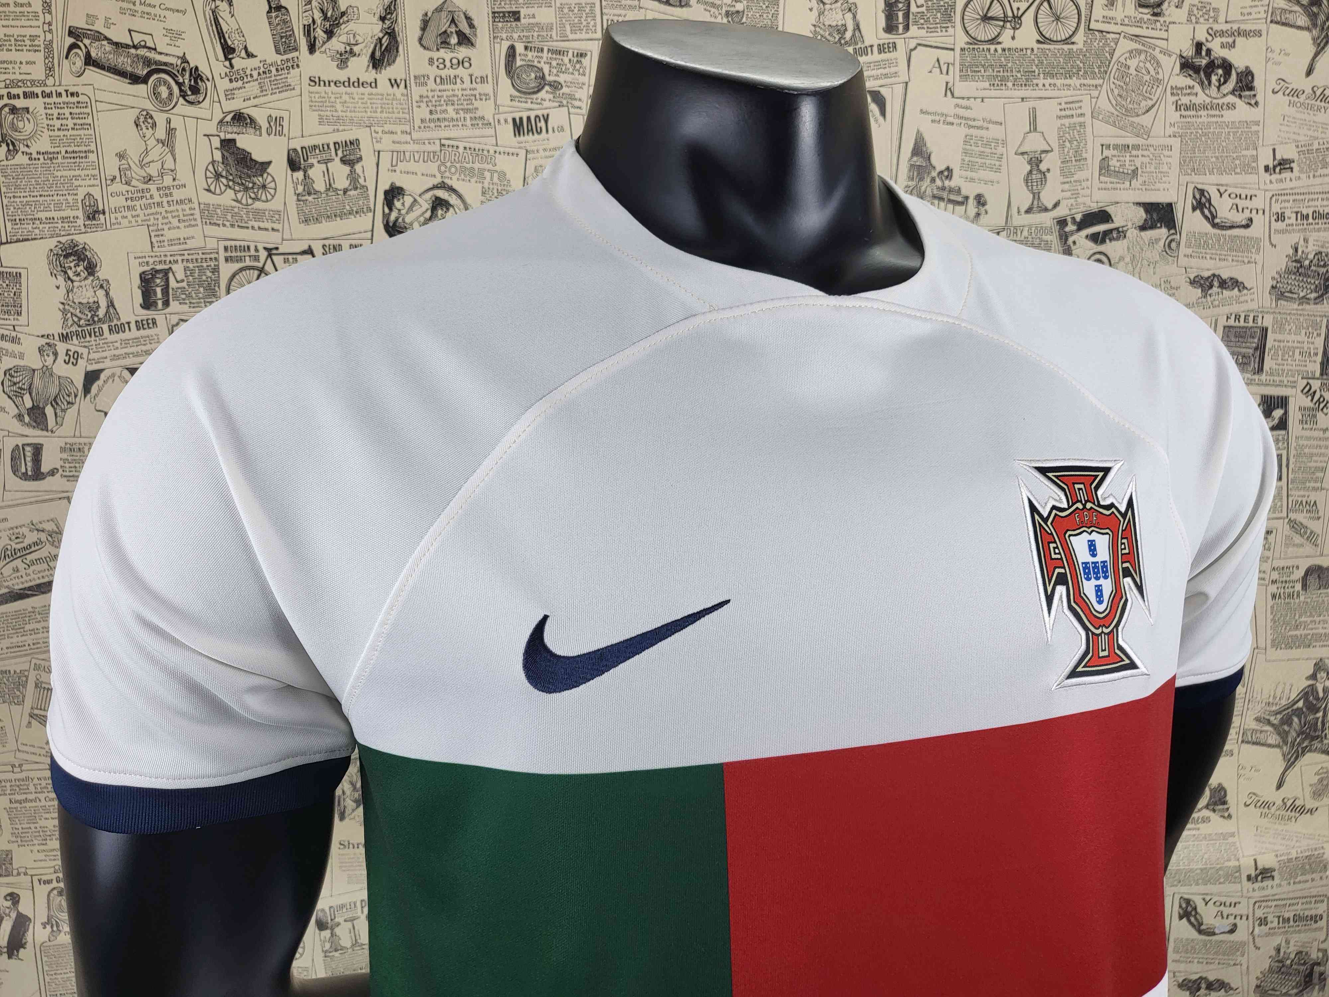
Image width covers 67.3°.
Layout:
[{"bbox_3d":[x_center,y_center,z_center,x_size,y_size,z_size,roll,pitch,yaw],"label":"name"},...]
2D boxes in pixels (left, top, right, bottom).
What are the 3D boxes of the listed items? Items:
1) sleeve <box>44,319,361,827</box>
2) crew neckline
[{"bbox_3d":[-0.160,0.020,0.361,0.112,0.160,0.135,-2,4,-18],"label":"sleeve"},{"bbox_3d":[0.034,-0.110,0.411,0.183,0.090,0.150,-2,4,-18],"label":"crew neckline"}]

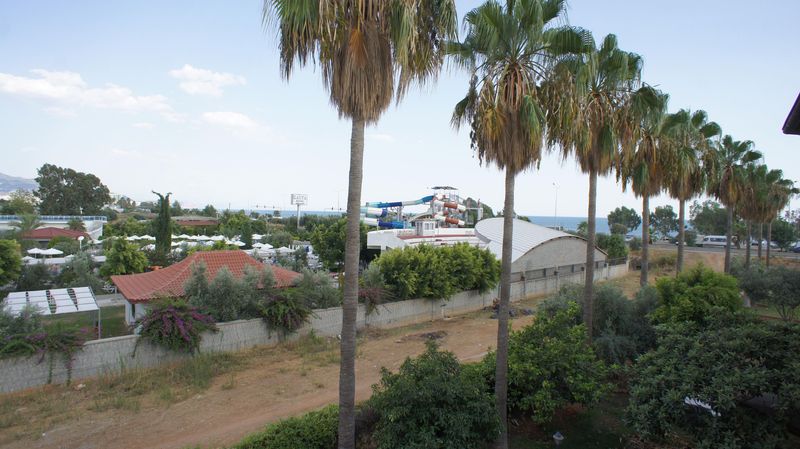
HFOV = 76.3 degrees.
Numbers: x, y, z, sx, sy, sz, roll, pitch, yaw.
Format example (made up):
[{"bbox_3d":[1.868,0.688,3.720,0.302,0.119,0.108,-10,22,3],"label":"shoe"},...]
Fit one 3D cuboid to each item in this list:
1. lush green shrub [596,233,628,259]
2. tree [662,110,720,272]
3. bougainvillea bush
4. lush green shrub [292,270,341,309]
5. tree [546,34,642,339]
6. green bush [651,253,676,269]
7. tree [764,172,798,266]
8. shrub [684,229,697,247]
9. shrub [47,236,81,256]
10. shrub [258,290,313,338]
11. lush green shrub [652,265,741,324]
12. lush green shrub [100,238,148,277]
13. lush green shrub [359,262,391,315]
[{"bbox_3d":[32.501,3.861,78.084,4.900,5.200,4.600,2,1,23],"label":"lush green shrub"},{"bbox_3d":[16.290,-0.400,28.930,3.700,12.000,3.600,1,1,0],"label":"tree"},{"bbox_3d":[-11.955,5.329,27.000,2.000,2.700,3.500,2,2,44],"label":"bougainvillea bush"},{"bbox_3d":[-5.421,4.533,33.033,3.100,3.100,2.900,1,1,0],"label":"lush green shrub"},{"bbox_3d":[7.622,-0.594,20.147,3.900,13.600,3.800,1,1,0],"label":"tree"},{"bbox_3d":[41.431,5.660,80.000,4.100,2.500,3.500,2,1,27],"label":"green bush"},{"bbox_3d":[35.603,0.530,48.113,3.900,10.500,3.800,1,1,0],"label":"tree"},{"bbox_3d":[57.688,2.543,101.038,2.500,3.500,2.400,1,1,0],"label":"shrub"},{"bbox_3d":[-47.044,3.548,71.111,4.600,3.500,4.200,0,1,-33],"label":"shrub"},{"bbox_3d":[-7.263,5.451,31.920,1.900,2.850,2.600,2,2,44],"label":"shrub"},{"bbox_3d":[15.176,4.043,26.043,4.300,4.000,4.100,1,1,0],"label":"lush green shrub"},{"bbox_3d":[-26.076,3.707,48.100,4.400,4.650,4.200,1,1,-28],"label":"lush green shrub"},{"bbox_3d":[-1.825,4.413,35.039,2.300,3.600,2.200,1,1,0],"label":"lush green shrub"}]

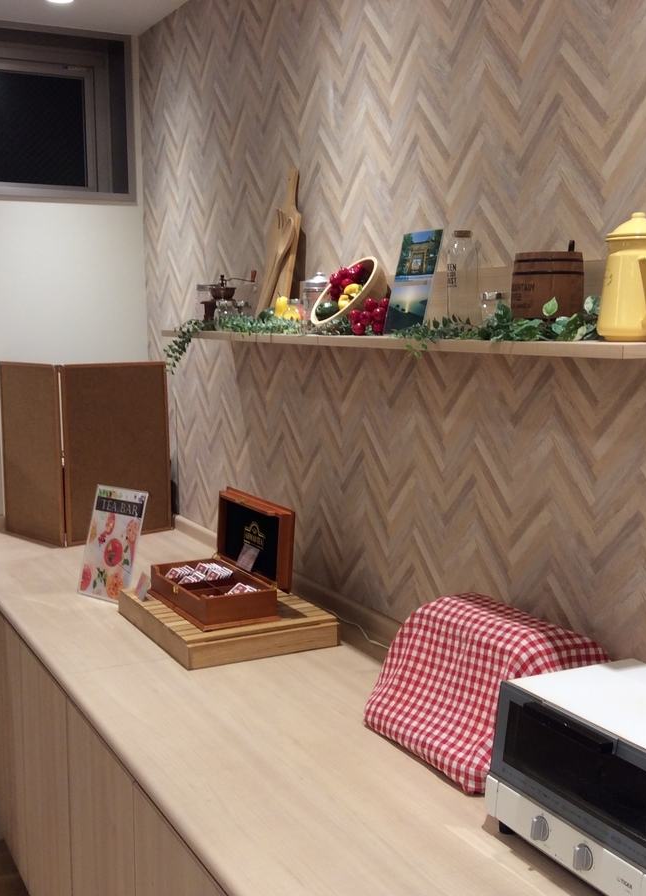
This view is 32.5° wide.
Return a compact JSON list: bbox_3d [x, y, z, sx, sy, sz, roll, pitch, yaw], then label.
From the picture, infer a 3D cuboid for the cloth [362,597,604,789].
[{"bbox_3d":[0.289,0.423,2.001,0.301,0.232,0.371,-4,8,-26],"label":"cloth"}]

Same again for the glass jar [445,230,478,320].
[{"bbox_3d":[0.280,-0.326,2.204,0.062,0.208,0.062,0,7,0],"label":"glass jar"}]

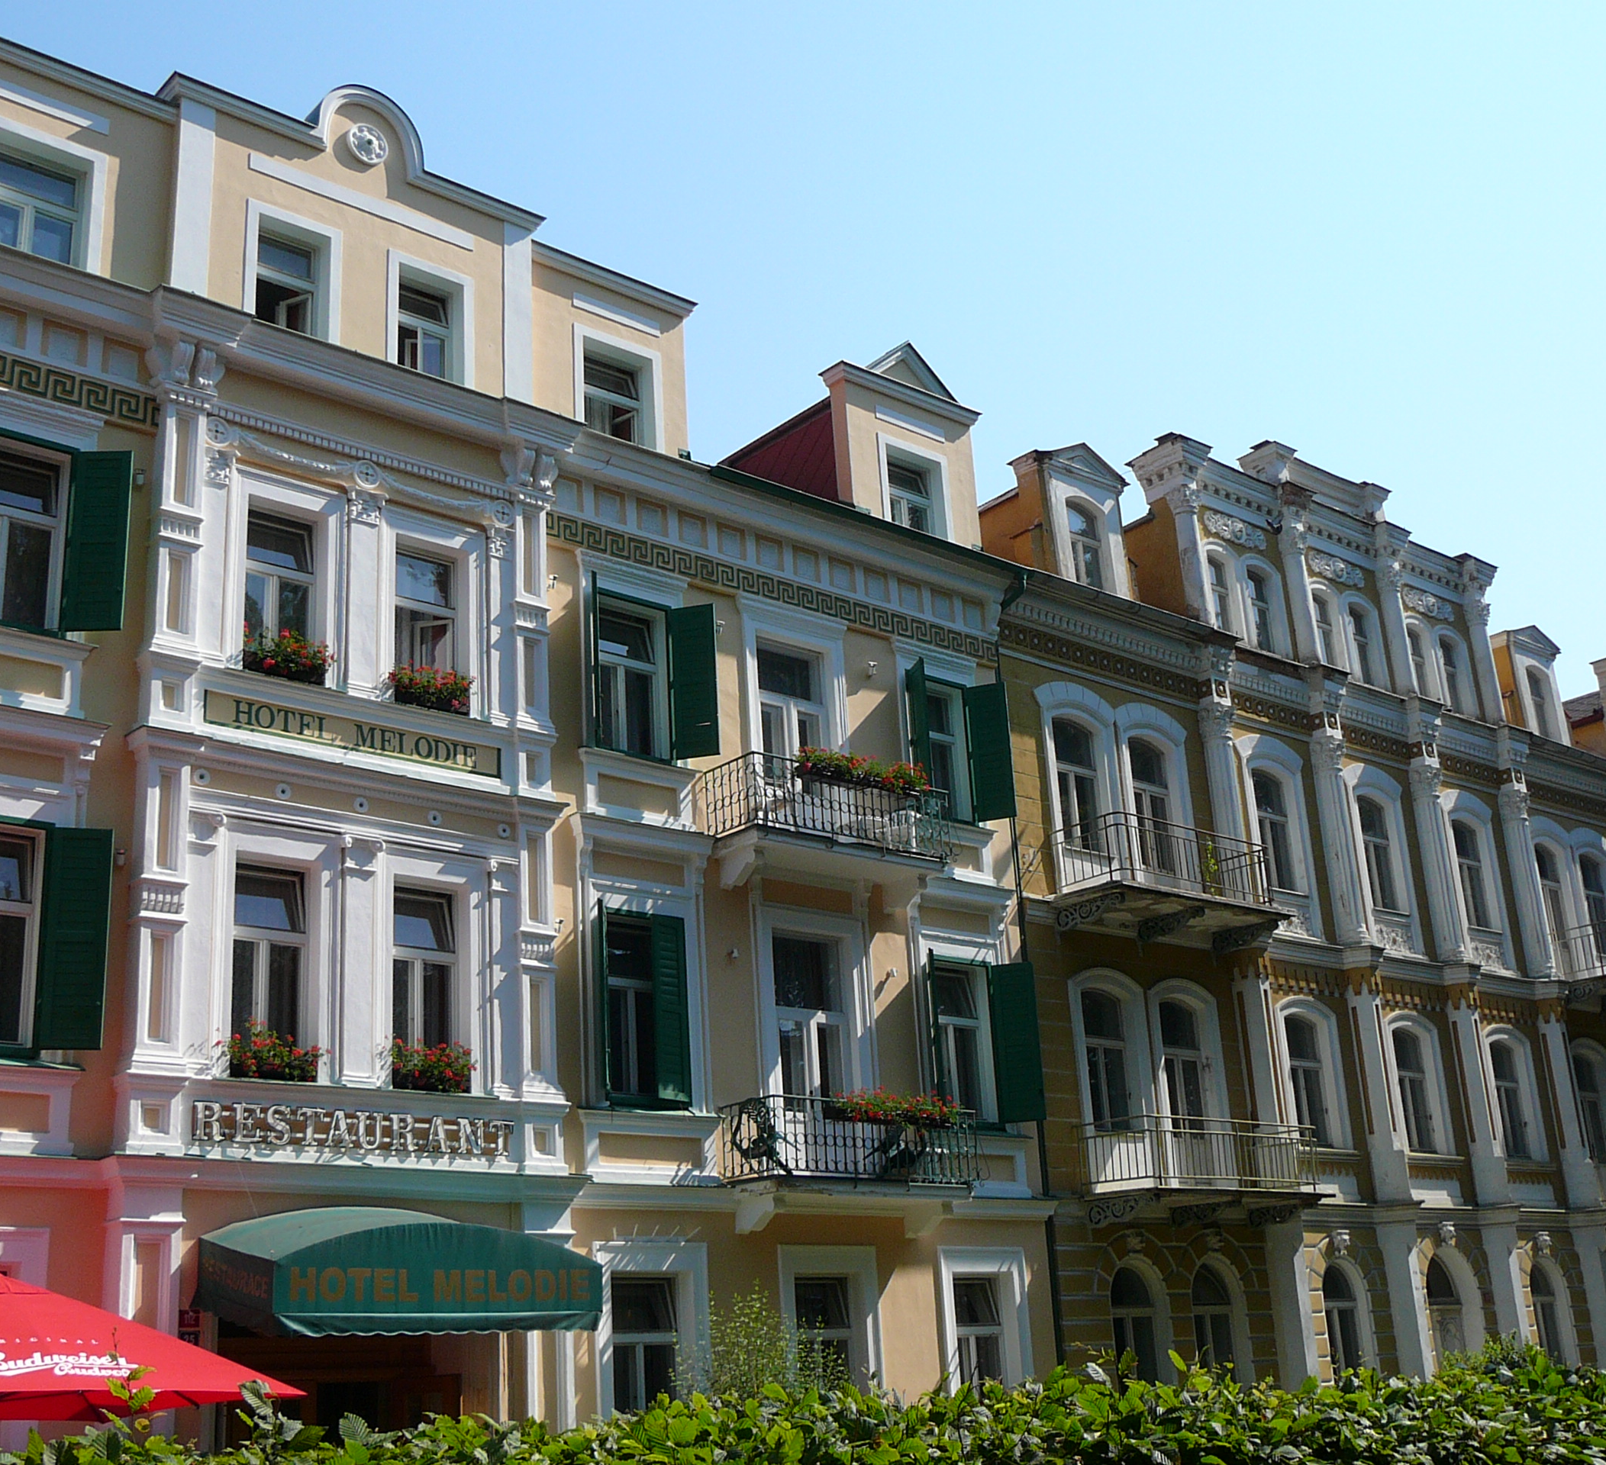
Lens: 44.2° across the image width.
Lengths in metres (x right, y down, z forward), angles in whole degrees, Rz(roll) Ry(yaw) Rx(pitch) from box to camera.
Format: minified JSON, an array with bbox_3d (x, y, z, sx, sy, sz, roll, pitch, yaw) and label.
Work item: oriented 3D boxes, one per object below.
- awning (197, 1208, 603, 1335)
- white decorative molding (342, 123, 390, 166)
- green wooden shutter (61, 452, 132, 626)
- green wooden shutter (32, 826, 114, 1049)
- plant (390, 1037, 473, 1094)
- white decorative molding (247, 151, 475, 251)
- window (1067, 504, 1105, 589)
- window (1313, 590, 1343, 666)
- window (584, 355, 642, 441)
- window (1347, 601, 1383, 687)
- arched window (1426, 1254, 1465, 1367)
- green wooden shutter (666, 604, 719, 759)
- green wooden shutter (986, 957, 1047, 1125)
[{"bbox_3d":[-3.697,5.012,18.433,3.381,1.240,1.500,13,-25,-39],"label":"awning"},{"bbox_3d":[-5.440,-7.358,24.720,0.566,0.566,0.100,13,-25,-38],"label":"white decorative molding"},{"bbox_3d":[-6.962,-1.910,19.574,0.535,1.942,0.050,-2,-19,-3],"label":"green wooden shutter"},{"bbox_3d":[-6.650,1.878,18.130,0.511,2.077,0.050,3,-20,-19],"label":"green wooden shutter"},{"bbox_3d":[-3.777,3.390,20.111,0.900,0.510,0.350,13,-25,-39],"label":"plant"},{"bbox_3d":[-5.417,-6.501,24.415,3.070,0.194,0.070,13,-25,-38],"label":"white decorative molding"},{"bbox_3d":[4.266,-2.711,30.174,0.780,1.420,0.180,13,-25,-39],"label":"window"},{"bbox_3d":[9.519,-1.755,36.050,0.744,1.581,0.186,13,-25,-39],"label":"window"},{"bbox_3d":[-2.401,-4.059,24.835,0.950,1.320,0.200,13,-25,-39],"label":"window"},{"bbox_3d":[10.514,-1.586,37.267,0.780,1.660,0.200,13,-25,-39],"label":"window"},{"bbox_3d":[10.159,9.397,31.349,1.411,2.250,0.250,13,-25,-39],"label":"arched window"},{"bbox_3d":[-1.309,-0.629,24.180,0.533,1.966,0.050,-6,-19,9],"label":"green wooden shutter"},{"bbox_3d":[2.787,4.027,25.733,0.579,2.053,0.050,-6,-19,8],"label":"green wooden shutter"}]

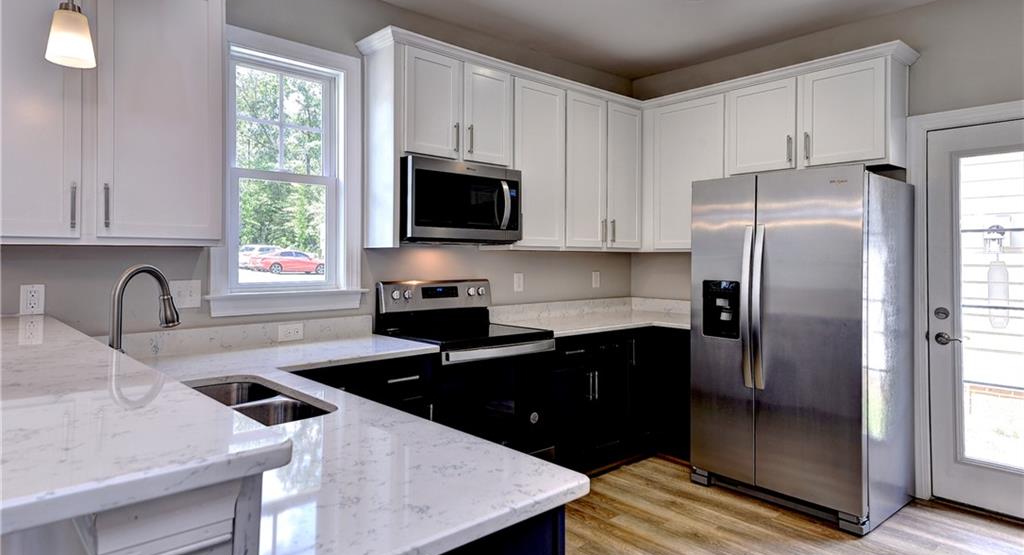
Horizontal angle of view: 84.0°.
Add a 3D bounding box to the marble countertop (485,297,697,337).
[{"bbox_3d":[0.720,0.258,3.748,1.567,0.130,0.980,-1,1,-42],"label":"marble countertop"}]

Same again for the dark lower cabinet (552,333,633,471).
[{"bbox_3d":[0.273,0.770,3.597,0.680,0.888,0.625,-1,1,-42],"label":"dark lower cabinet"}]

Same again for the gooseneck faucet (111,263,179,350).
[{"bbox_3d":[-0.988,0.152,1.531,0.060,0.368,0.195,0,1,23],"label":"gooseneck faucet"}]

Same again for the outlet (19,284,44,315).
[{"bbox_3d":[-1.812,0.086,2.152,0.070,0.113,0.008,-1,1,-42],"label":"outlet"}]

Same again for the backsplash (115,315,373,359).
[{"bbox_3d":[-1.229,0.266,2.660,1.272,0.101,0.024,-1,1,-42],"label":"backsplash"}]

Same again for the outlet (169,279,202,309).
[{"bbox_3d":[-1.428,0.074,2.492,0.118,0.118,0.008,-1,1,-42],"label":"outlet"}]

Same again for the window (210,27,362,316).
[{"bbox_3d":[-1.097,-0.492,2.803,0.731,1.323,0.120,-1,1,-42],"label":"window"}]

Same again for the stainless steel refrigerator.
[{"bbox_3d":[1.636,0.331,3.268,0.815,1.772,0.910,-1,1,-42],"label":"stainless steel refrigerator"}]

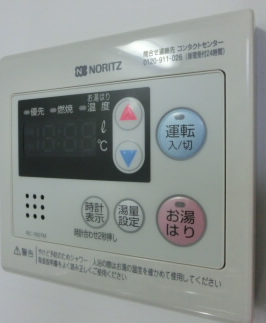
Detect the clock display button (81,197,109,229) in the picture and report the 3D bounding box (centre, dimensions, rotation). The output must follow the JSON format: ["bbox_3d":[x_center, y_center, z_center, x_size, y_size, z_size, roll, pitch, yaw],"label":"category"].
[{"bbox_3d":[-0.018,0.024,0.139,0.015,0.015,0.003,0,1,25],"label":"clock display button"}]

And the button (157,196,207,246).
[{"bbox_3d":[0.020,0.024,0.122,0.021,0.021,0.003,0,1,25],"label":"button"}]

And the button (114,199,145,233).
[{"bbox_3d":[-0.002,0.024,0.132,0.015,0.015,0.003,0,1,25],"label":"button"}]

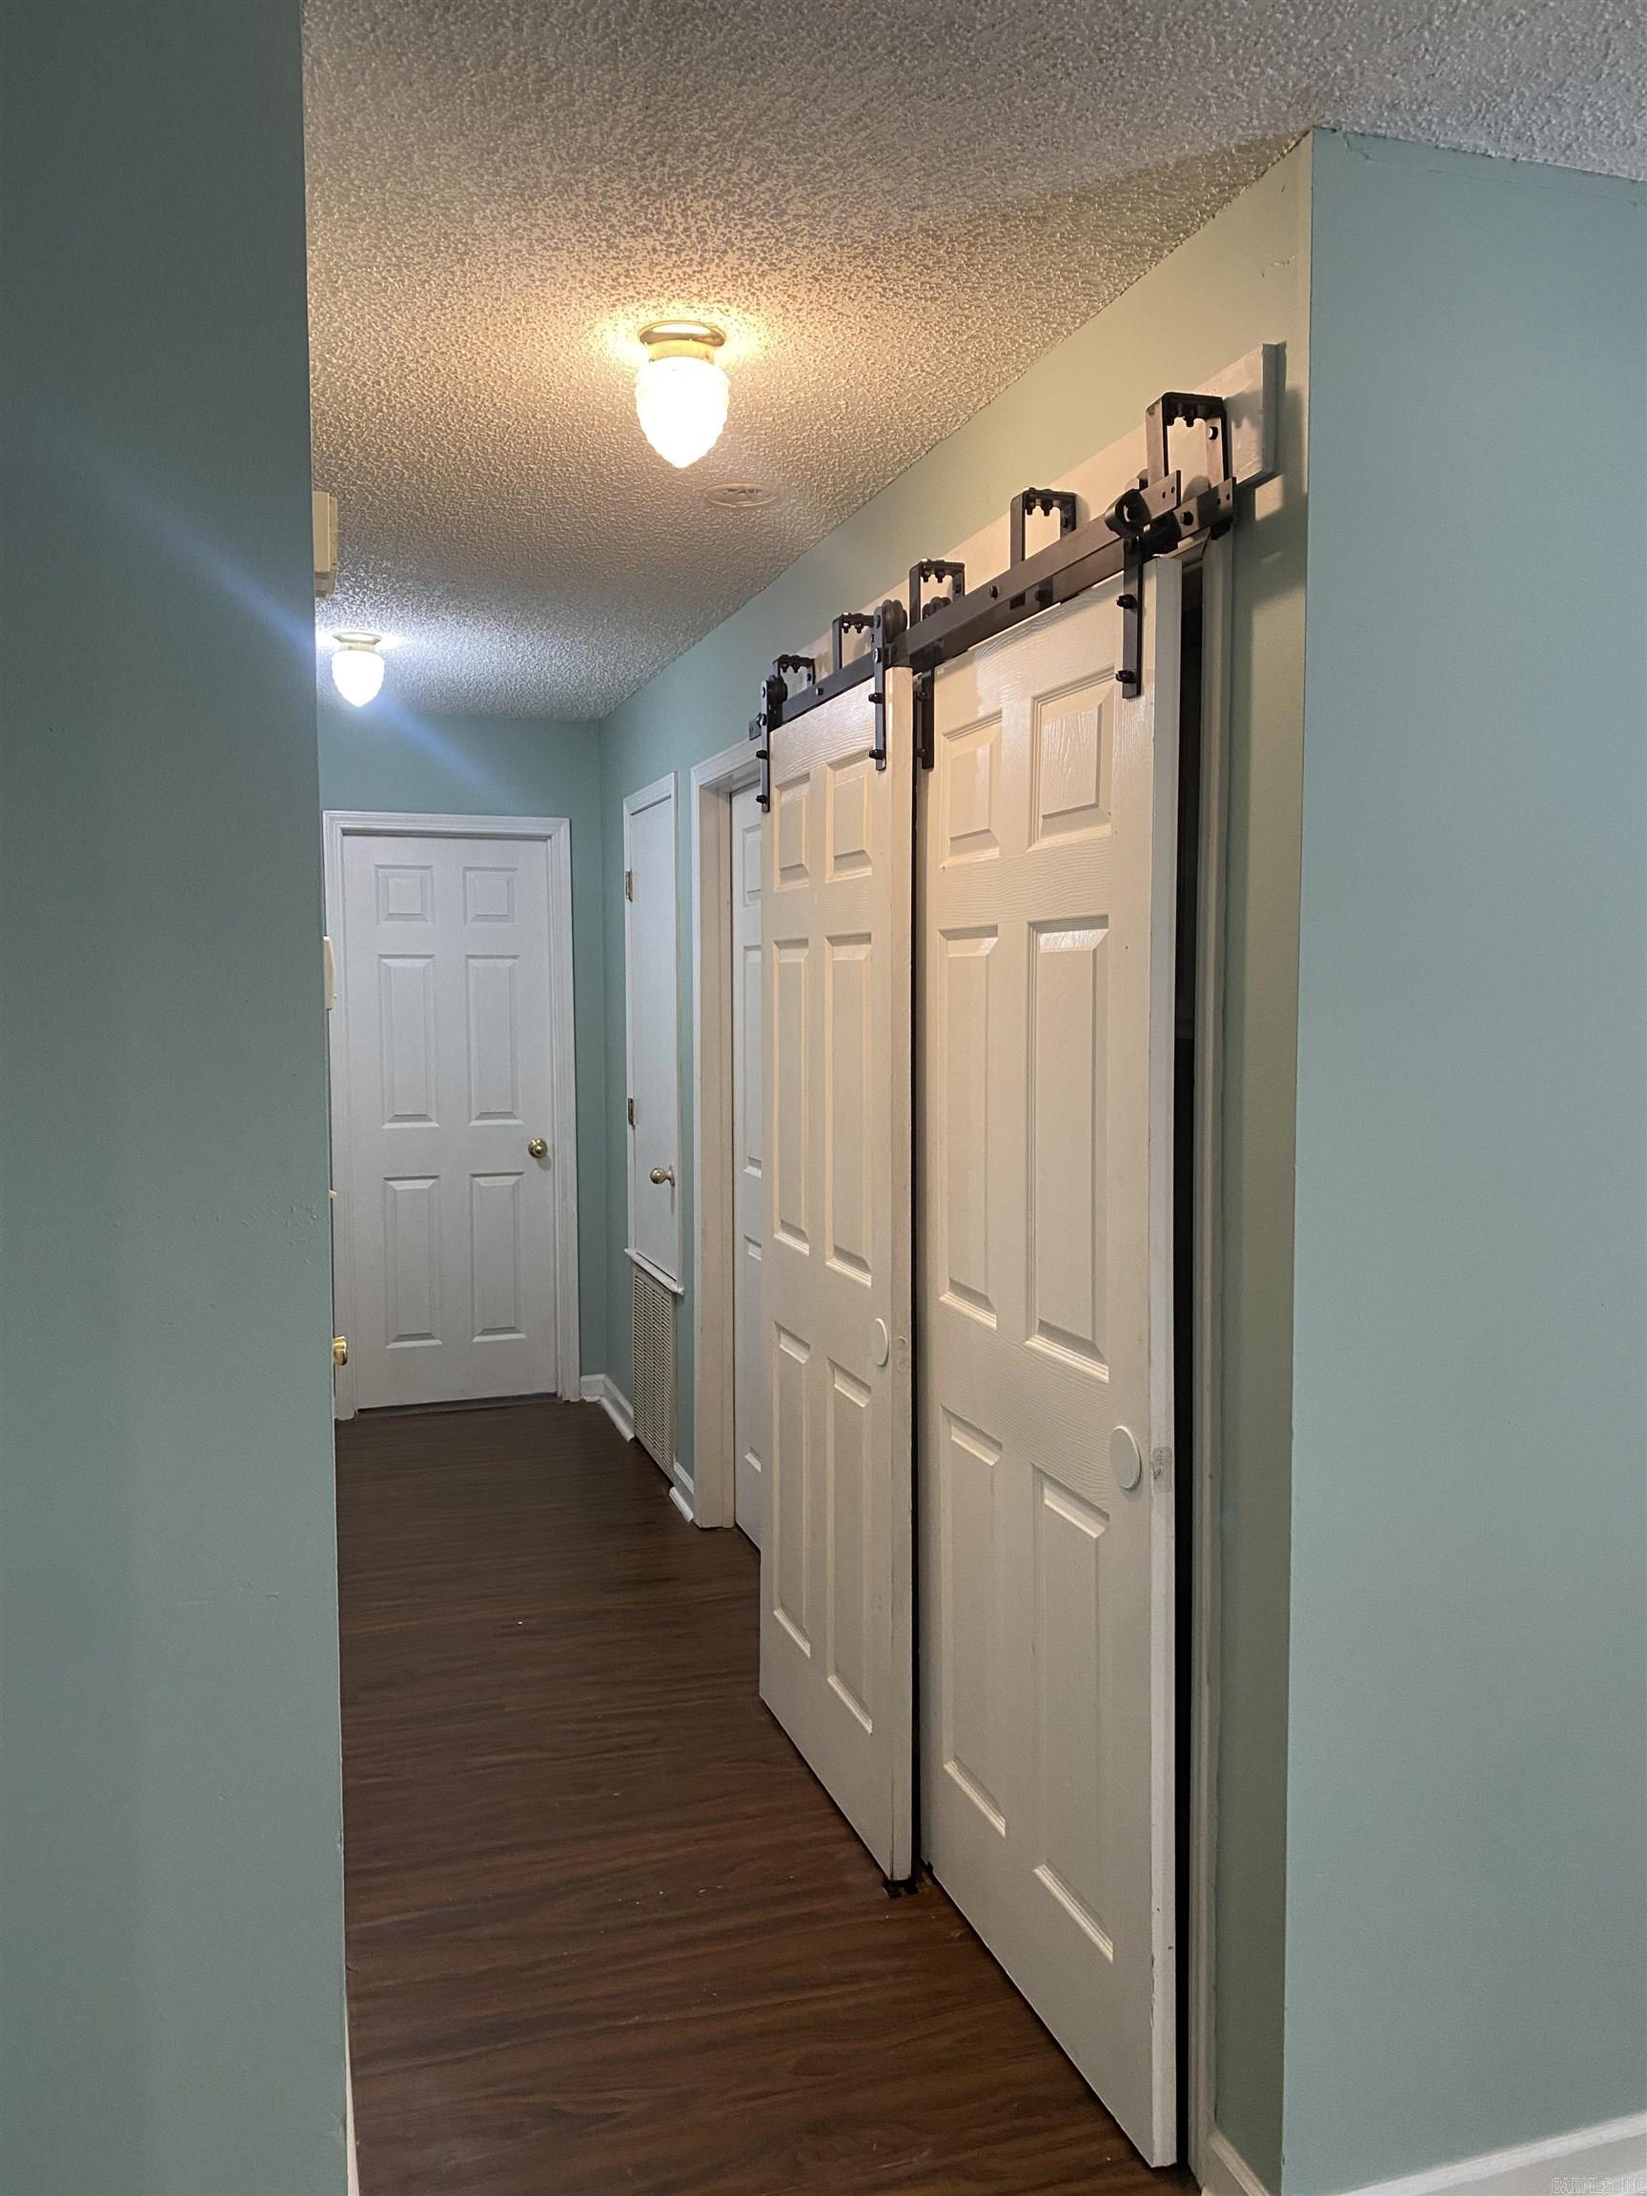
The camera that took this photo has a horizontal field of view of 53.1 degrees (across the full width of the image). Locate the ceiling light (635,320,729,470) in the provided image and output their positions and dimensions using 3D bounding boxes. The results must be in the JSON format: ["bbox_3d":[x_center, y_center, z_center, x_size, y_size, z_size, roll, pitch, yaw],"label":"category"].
[{"bbox_3d":[-0.205,-1.014,2.401,0.136,0.191,0.136,0,4,0],"label":"ceiling light"}]

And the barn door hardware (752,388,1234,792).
[{"bbox_3d":[0.172,-0.688,2.644,0.180,0.305,1.725,-1,4,-18],"label":"barn door hardware"}]

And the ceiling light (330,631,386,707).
[{"bbox_3d":[-1.248,-1.144,4.425,0.140,0.190,0.140,-1,4,-18],"label":"ceiling light"}]

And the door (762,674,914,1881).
[{"bbox_3d":[0.005,0.290,3.042,0.038,1.983,0.767,-1,4,-18],"label":"door"}]

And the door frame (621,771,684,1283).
[{"bbox_3d":[-0.533,-0.201,5.115,0.045,1.510,0.750,-1,4,-18],"label":"door frame"}]

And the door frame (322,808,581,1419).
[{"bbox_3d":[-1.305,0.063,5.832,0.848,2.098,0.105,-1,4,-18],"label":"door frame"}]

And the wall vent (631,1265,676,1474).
[{"bbox_3d":[-0.537,0.857,5.219,0.027,0.582,0.570,-1,4,-18],"label":"wall vent"}]

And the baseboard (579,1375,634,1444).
[{"bbox_3d":[-0.744,1.078,5.740,0.099,0.080,0.589,-1,4,-18],"label":"baseboard"}]

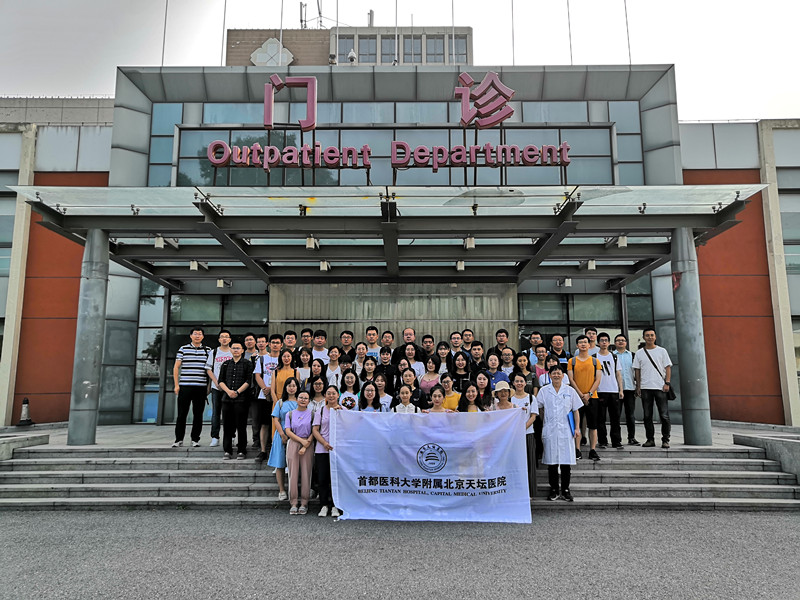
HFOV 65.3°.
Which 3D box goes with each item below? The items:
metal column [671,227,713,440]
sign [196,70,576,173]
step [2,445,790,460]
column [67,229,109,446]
[{"bbox_3d":[4.817,0.589,10.359,0.404,3.515,0.404,0,-9,-1],"label":"metal column"},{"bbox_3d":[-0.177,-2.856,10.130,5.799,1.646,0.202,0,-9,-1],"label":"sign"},{"bbox_3d":[-0.118,2.342,9.626,11.389,0.151,0.404,0,-9,-1],"label":"step"},{"bbox_3d":[-5.091,0.602,10.257,0.404,3.515,0.404,0,-9,-1],"label":"column"}]

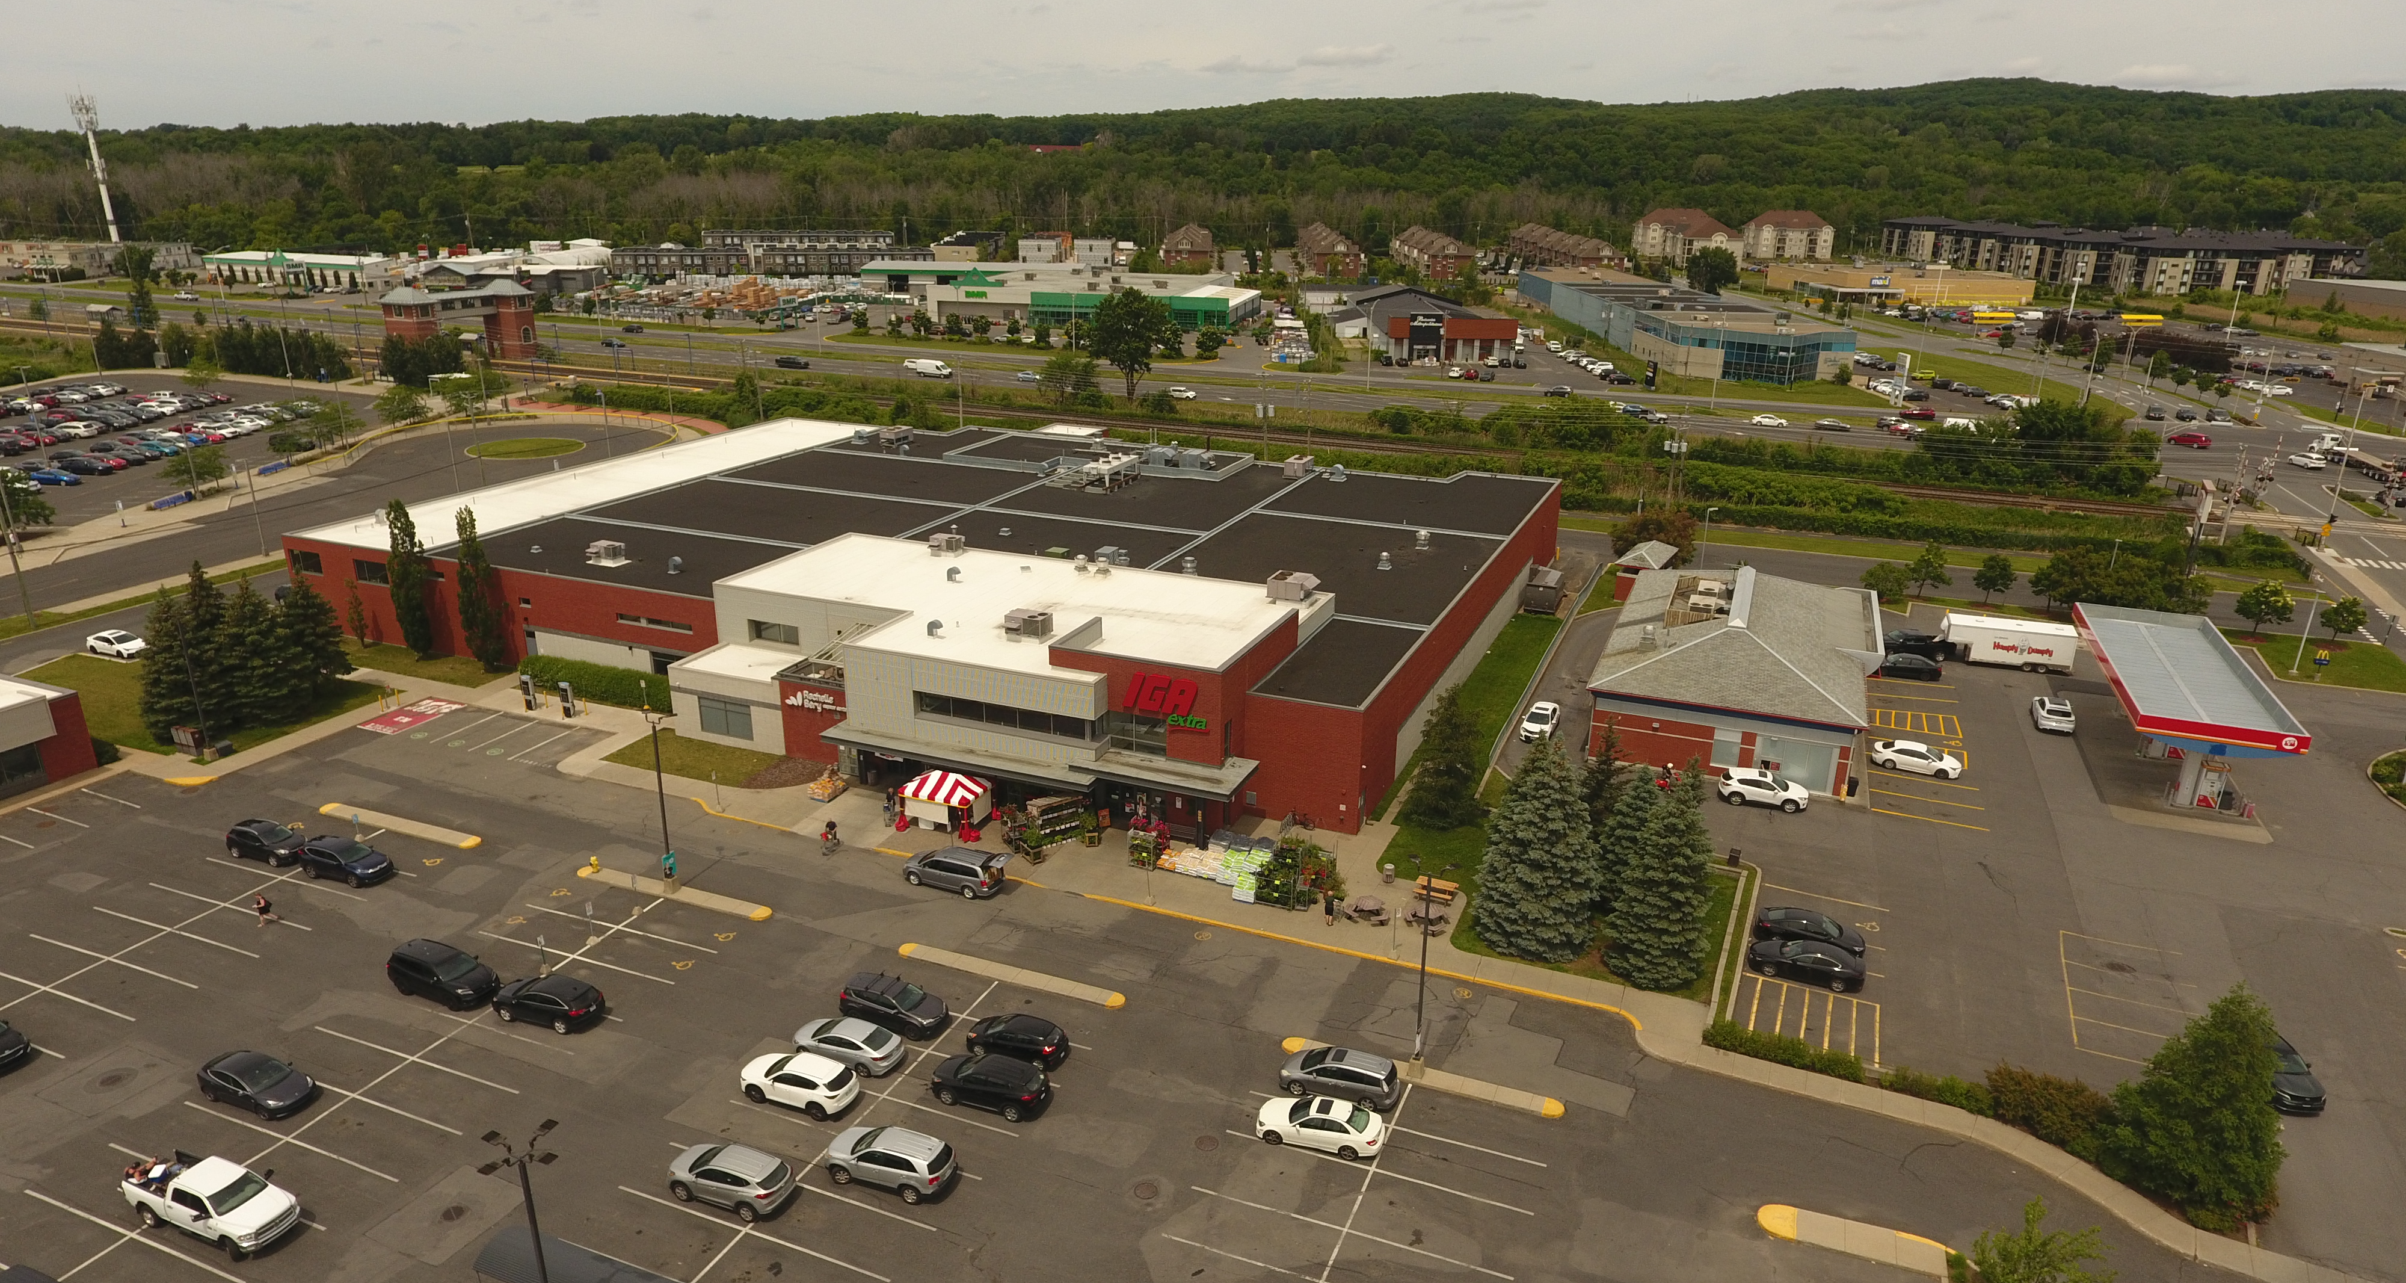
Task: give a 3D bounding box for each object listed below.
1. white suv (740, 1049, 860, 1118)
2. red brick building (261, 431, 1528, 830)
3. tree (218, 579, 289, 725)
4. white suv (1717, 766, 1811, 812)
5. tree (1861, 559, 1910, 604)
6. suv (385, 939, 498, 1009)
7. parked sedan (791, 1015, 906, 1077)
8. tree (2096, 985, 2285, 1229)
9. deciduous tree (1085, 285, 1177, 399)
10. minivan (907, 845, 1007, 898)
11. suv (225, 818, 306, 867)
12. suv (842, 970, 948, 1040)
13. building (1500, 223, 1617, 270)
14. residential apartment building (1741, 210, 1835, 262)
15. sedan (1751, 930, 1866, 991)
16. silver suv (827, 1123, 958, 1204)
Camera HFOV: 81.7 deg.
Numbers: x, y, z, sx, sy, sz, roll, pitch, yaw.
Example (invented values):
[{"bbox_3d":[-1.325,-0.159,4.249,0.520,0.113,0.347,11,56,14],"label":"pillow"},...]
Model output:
[{"bbox_3d":[-14.918,16.314,51.762,4.550,1.680,1.840,7,20,21],"label":"white suv"},{"bbox_3d":[-19.375,-7.732,111.891,84.000,9.000,68.000,8,20,22],"label":"red brick building"},{"bbox_3d":[-59.409,0.361,86.723,4.300,9.300,4.300,-12,22,-34],"label":"tree"},{"bbox_3d":[30.635,8.078,75.508,4.540,1.680,1.840,7,20,22],"label":"white suv"},{"bbox_3d":[54.502,-4.822,110.806,3.400,3.500,3.400,7,20,22],"label":"tree"},{"bbox_3d":[-32.030,14.060,58.600,4.850,1.740,1.950,8,20,21],"label":"suv"},{"bbox_3d":[-13.811,15.517,53.892,4.620,1.450,1.810,8,20,20],"label":"parked sedan"},{"bbox_3d":[34.287,15.237,47.404,5.300,7.900,5.300,16,24,38],"label":"tree"},{"bbox_3d":[-11.001,-45.557,213.016,12.800,17.200,12.800,0,19,-3],"label":"deciduous tree"},{"bbox_3d":[-11.843,10.796,66.306,5.150,1.750,1.980,9,21,23],"label":"minivan"},{"bbox_3d":[-46.718,9.957,69.528,4.340,1.620,1.810,7,20,19],"label":"suv"},{"bbox_3d":[-12.495,14.698,56.553,4.500,1.680,1.820,7,20,22],"label":"suv"},{"bbox_3d":[119.264,-128.964,460.767,13.500,13.500,90.000,0,19,-2],"label":"building"},{"bbox_3d":[234.123,-162.114,555.083,31.000,18.600,17.000,1,19,5],"label":"residential apartment building"},{"bbox_3d":[26.077,13.707,59.801,4.700,1.460,1.830,9,21,25],"label":"sedan"},{"bbox_3d":[-10.761,17.772,47.943,4.685,1.700,1.885,8,20,20],"label":"silver suv"}]

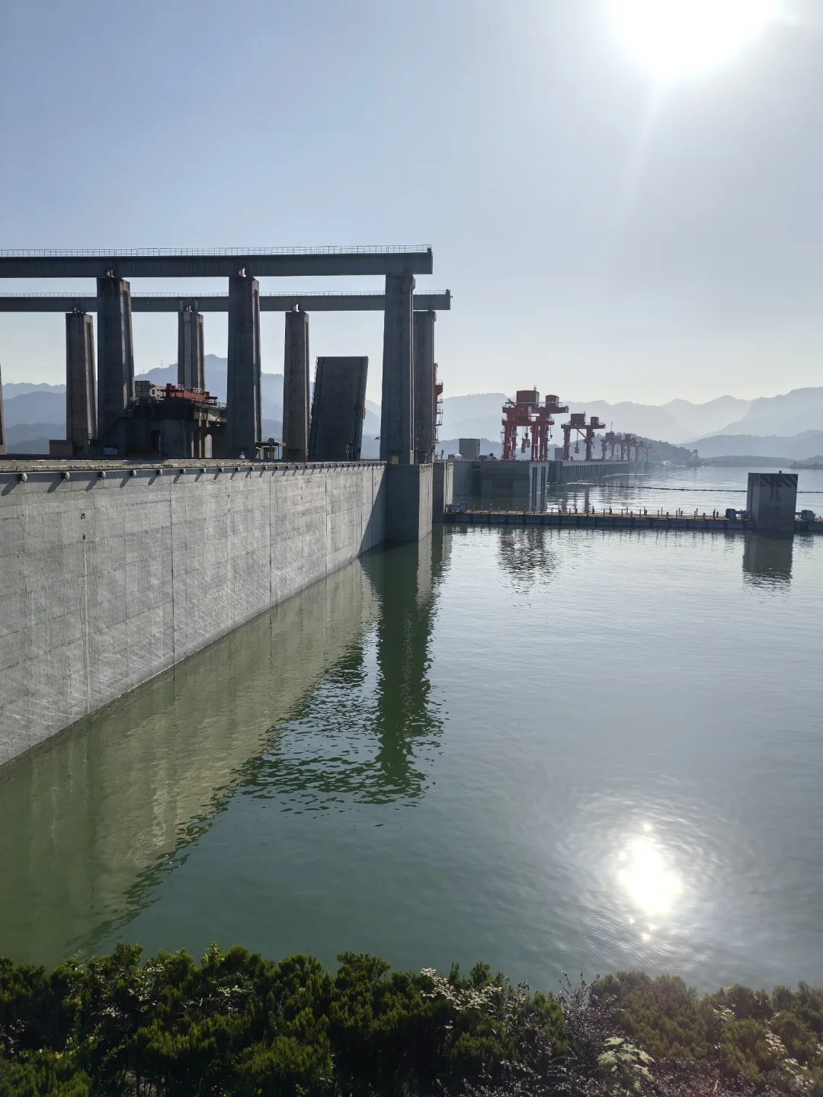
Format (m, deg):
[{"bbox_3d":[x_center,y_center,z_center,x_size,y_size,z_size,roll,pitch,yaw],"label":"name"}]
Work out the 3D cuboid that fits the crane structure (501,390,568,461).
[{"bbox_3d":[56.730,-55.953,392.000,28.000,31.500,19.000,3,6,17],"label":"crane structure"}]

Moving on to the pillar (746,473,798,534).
[{"bbox_3d":[65.625,-8.709,155.956,6.420,9.940,7.300,2,6,8],"label":"pillar"}]

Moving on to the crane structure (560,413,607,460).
[{"bbox_3d":[121.539,-79.235,605.000,29.500,33.300,16.000,3,6,17],"label":"crane structure"}]

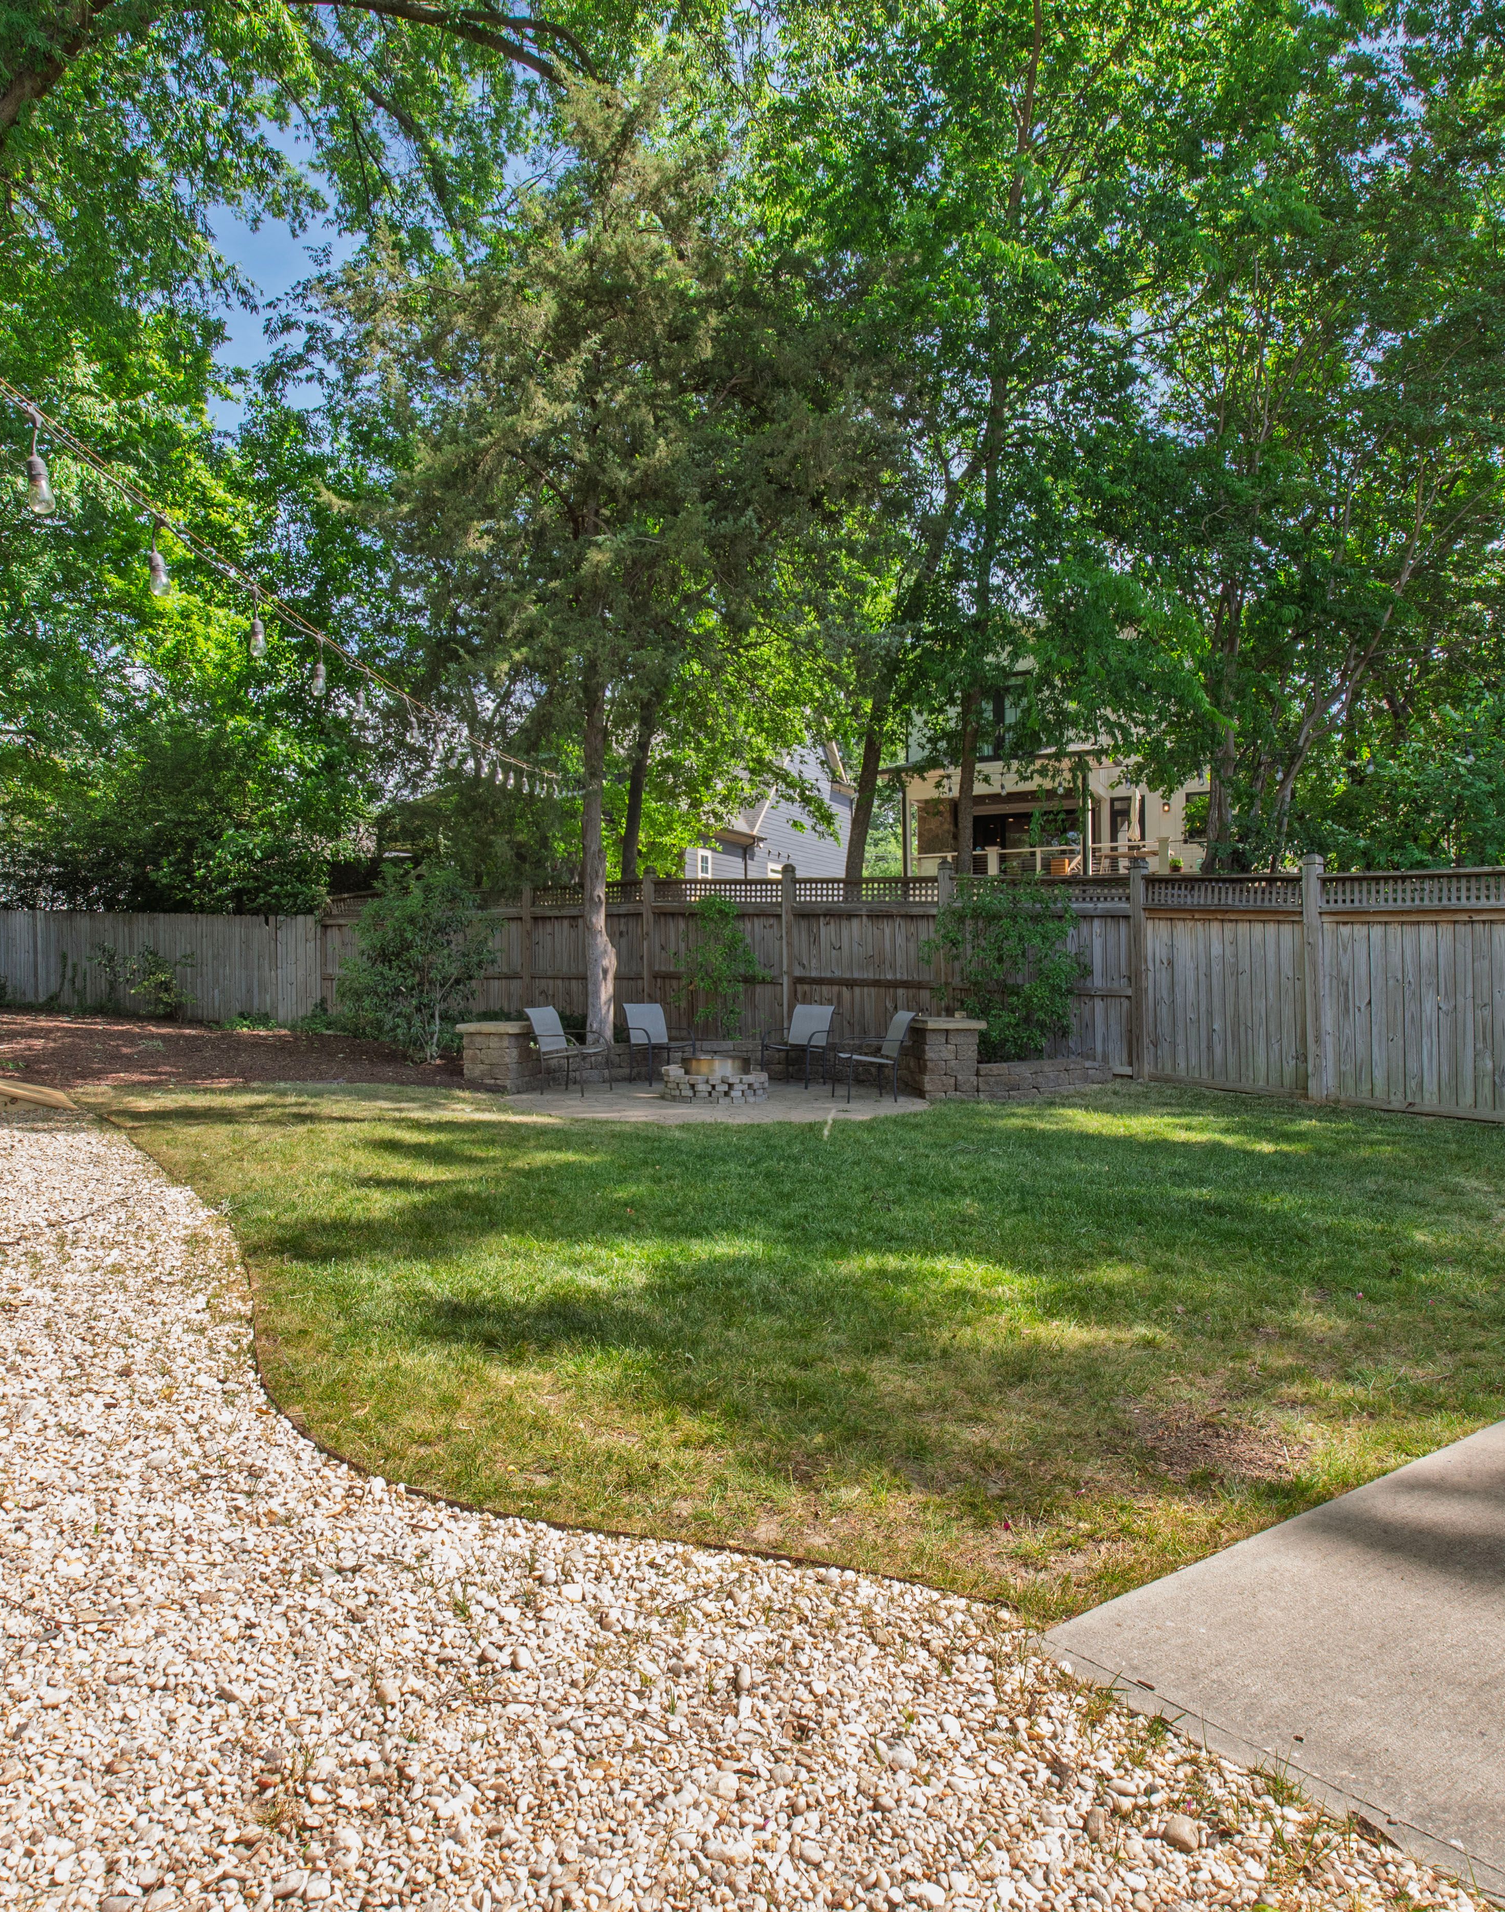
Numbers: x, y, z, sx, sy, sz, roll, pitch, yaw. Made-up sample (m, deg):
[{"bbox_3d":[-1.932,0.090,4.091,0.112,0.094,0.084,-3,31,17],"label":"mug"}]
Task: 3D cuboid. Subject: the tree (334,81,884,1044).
[{"bbox_3d":[-1.770,-4.750,14.800,6.700,11.900,6.400,0,0,0],"label":"tree"}]

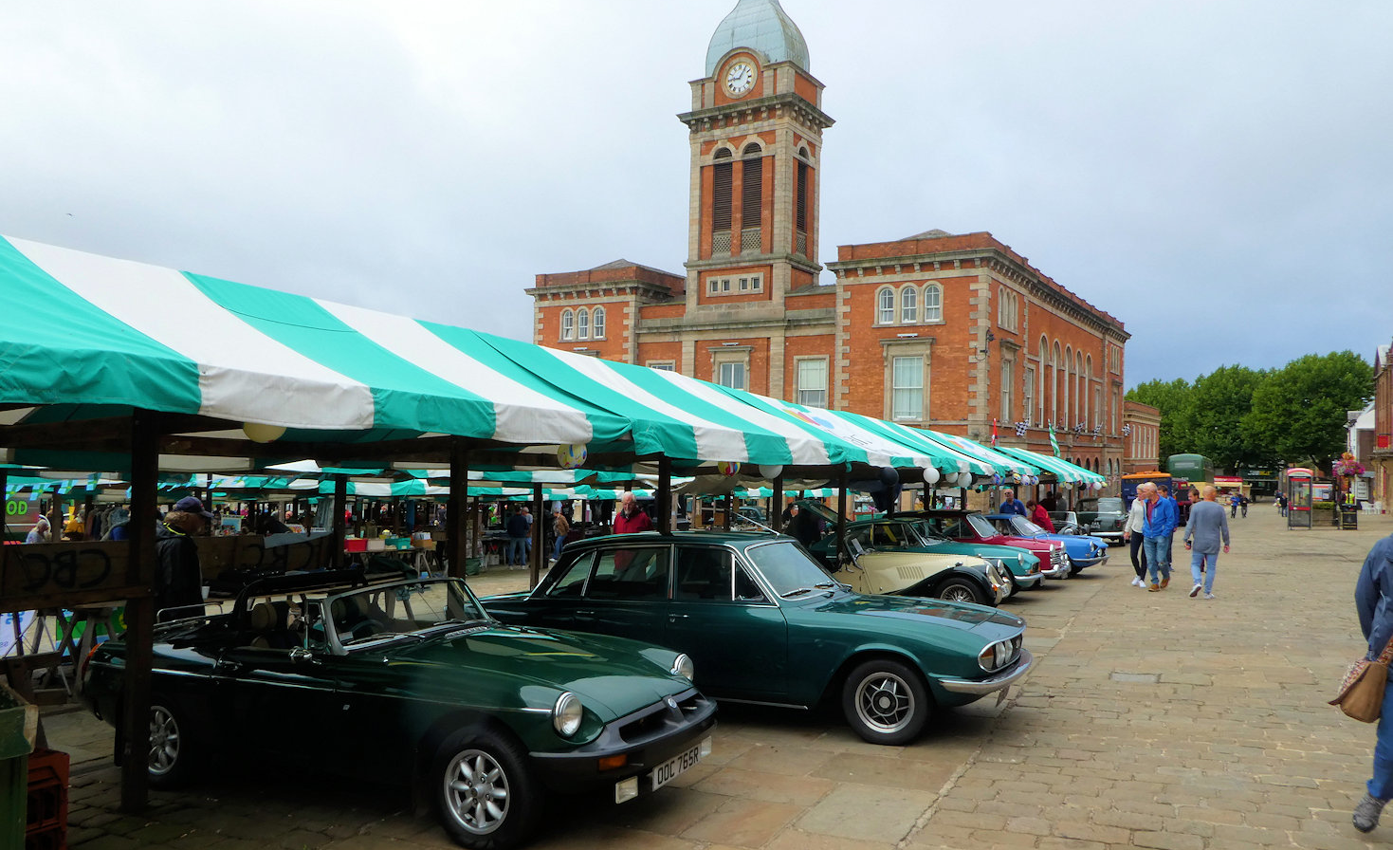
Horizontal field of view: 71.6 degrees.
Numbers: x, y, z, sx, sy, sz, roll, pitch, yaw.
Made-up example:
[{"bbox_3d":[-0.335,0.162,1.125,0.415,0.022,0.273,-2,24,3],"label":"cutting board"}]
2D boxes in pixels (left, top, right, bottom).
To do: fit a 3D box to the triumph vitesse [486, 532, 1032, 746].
[{"bbox_3d":[0.207,1.514,7.631,4.600,1.400,1.660,-2,-3,27],"label":"triumph vitesse"}]

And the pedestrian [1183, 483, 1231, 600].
[{"bbox_3d":[8.016,1.841,15.200,0.620,1.780,0.420,1,-1,14],"label":"pedestrian"}]

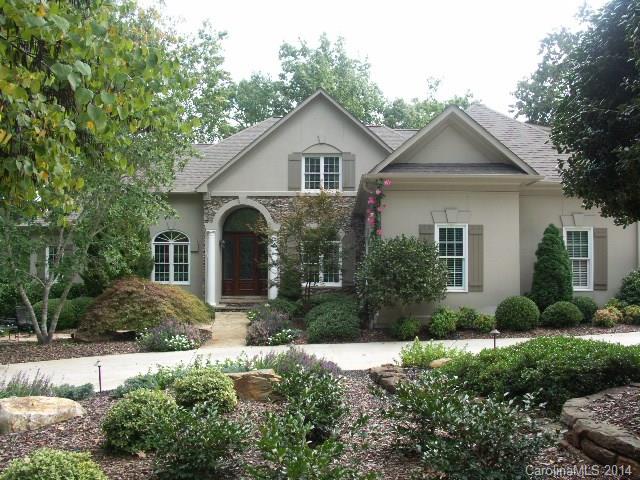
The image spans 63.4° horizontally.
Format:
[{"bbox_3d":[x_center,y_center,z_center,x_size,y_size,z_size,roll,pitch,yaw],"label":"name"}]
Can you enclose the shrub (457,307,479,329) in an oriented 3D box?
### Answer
[{"bbox_3d":[4.188,2.215,14.700,0.660,0.680,0.640,0,-1,-4],"label":"shrub"}]

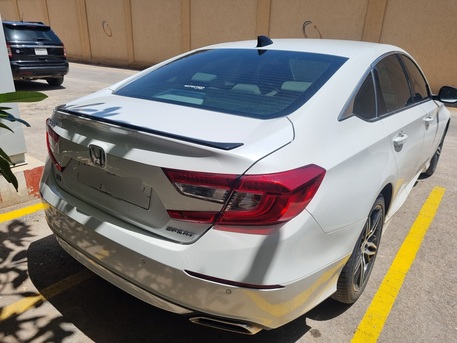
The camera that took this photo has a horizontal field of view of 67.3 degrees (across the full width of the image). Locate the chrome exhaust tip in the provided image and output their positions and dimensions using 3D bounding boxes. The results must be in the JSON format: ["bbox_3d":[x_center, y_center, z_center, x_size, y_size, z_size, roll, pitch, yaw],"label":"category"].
[{"bbox_3d":[-0.012,0.647,1.481,0.255,0.075,0.160,12,21,27],"label":"chrome exhaust tip"}]

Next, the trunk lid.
[{"bbox_3d":[-0.394,-0.084,1.692,1.330,0.470,0.560,16,23,34],"label":"trunk lid"}]

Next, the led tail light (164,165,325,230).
[{"bbox_3d":[0.050,0.084,1.294,0.520,0.245,0.360,16,23,34],"label":"led tail light"}]

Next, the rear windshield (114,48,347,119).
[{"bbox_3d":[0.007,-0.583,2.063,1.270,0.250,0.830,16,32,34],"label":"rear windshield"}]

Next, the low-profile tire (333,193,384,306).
[{"bbox_3d":[0.709,0.414,2.022,0.240,0.665,0.670,16,23,34],"label":"low-profile tire"}]

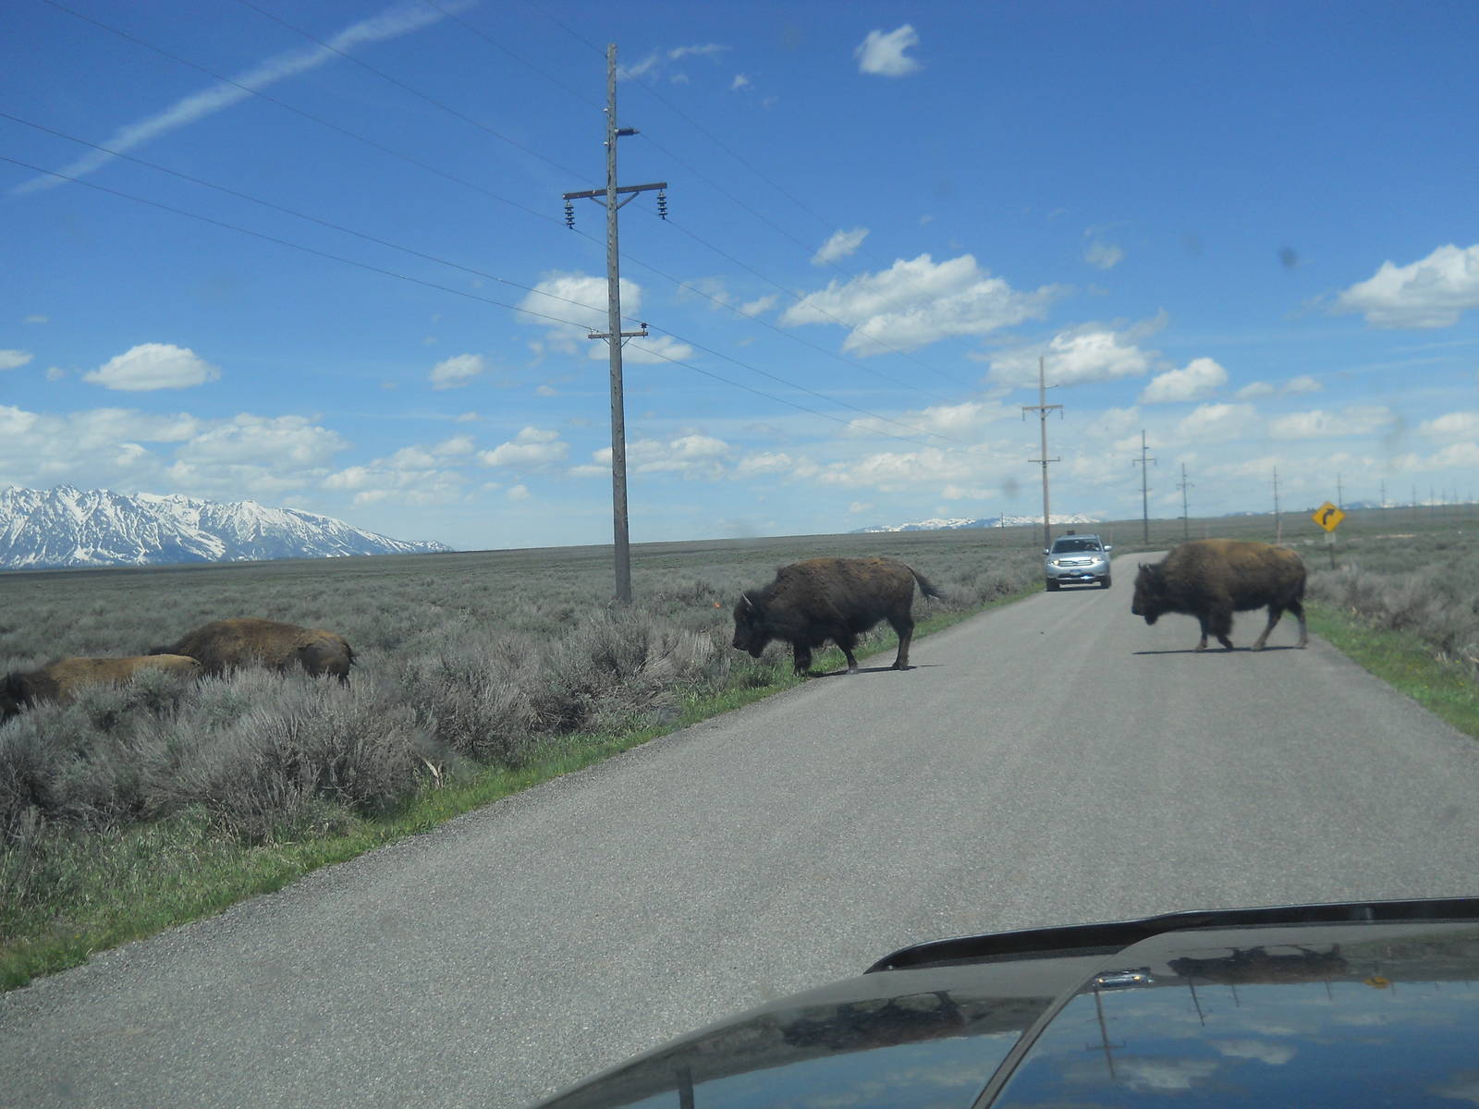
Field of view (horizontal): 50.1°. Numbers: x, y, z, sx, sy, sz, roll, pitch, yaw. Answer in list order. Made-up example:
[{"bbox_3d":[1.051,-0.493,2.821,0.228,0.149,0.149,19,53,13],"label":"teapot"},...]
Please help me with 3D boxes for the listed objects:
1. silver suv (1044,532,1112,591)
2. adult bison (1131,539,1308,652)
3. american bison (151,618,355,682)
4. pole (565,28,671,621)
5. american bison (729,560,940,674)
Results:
[{"bbox_3d":[10.750,0.210,49.900,1.920,1.750,4.790,-2,0,15],"label":"silver suv"},{"bbox_3d":[6.575,0.553,21.600,2.330,1.510,0.800,-2,0,5],"label":"adult bison"},{"bbox_3d":[-5.520,1.290,18.000,2.250,1.150,0.820,-2,0,5],"label":"american bison"},{"bbox_3d":[-3.347,-6.201,43.400,3.070,15.600,0.400,-1,0,19],"label":"pole"},{"bbox_3d":[1.206,0.775,20.000,2.450,1.430,0.780,-2,0,-17],"label":"american bison"}]

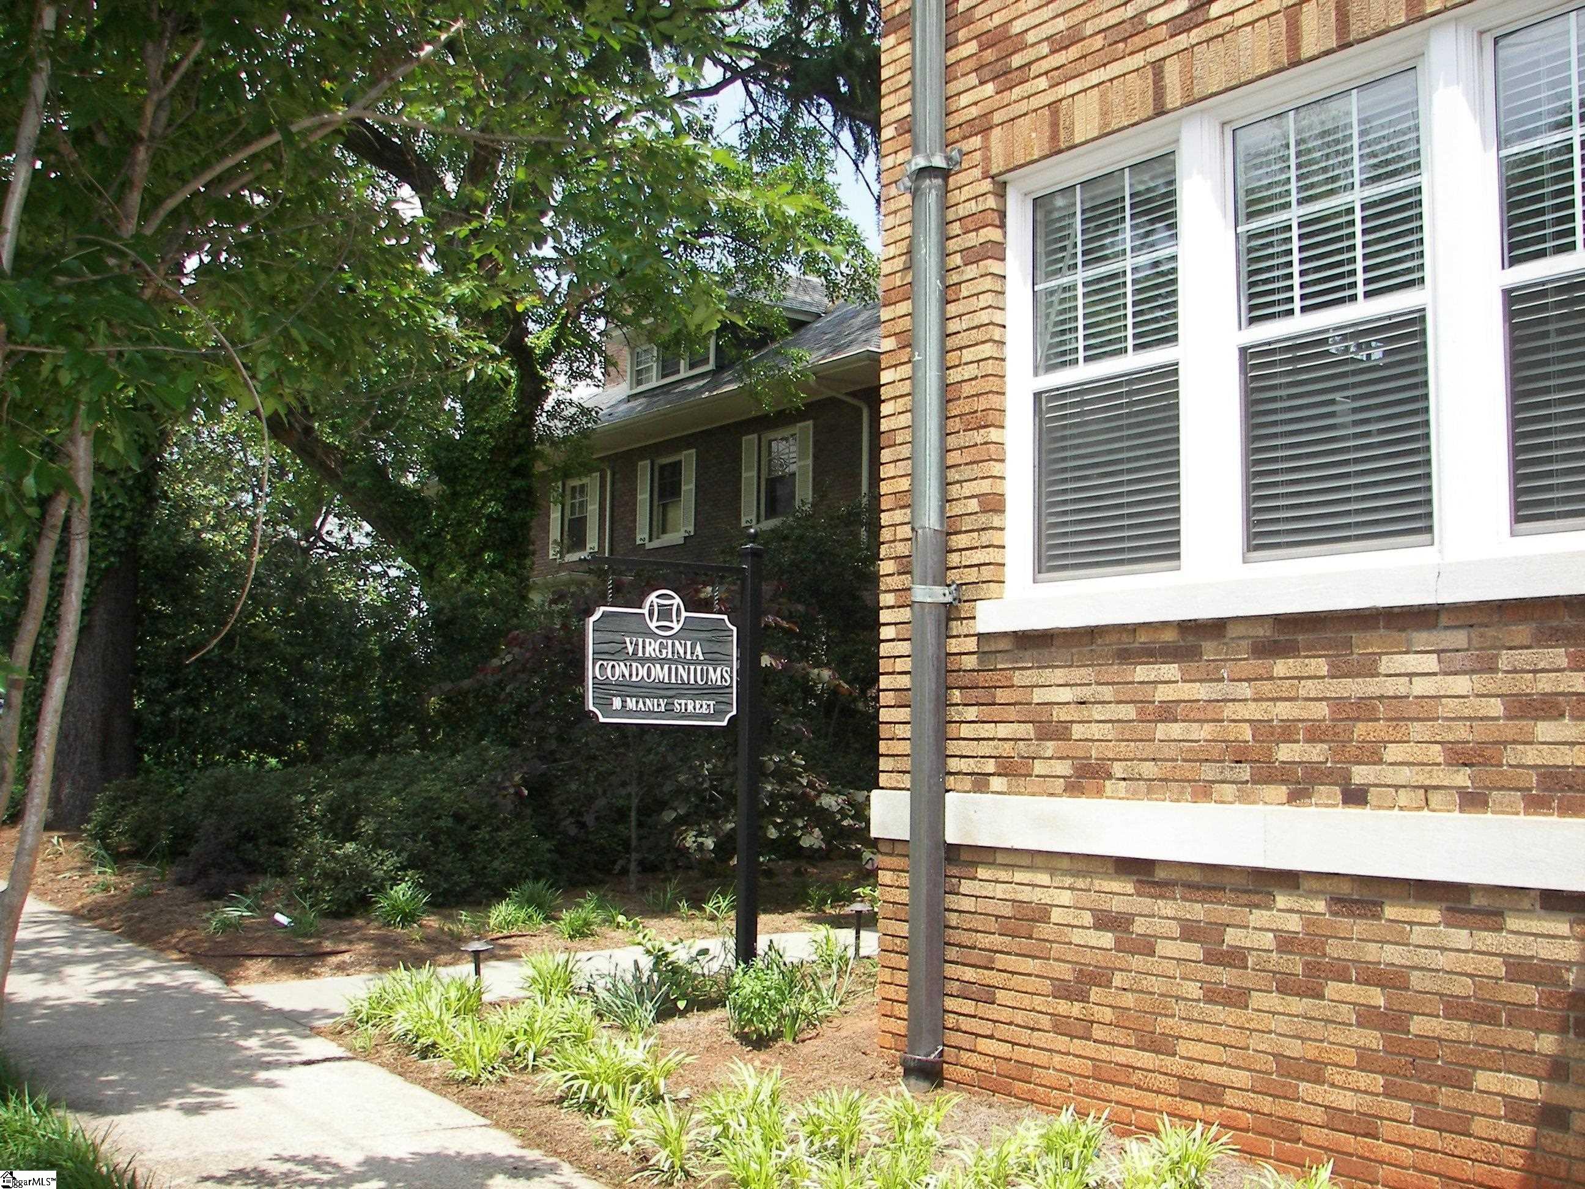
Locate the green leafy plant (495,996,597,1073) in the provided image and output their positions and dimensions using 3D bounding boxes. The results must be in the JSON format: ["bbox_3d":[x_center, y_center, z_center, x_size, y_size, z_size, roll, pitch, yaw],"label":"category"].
[{"bbox_3d":[-1.048,1.866,7.053,0.423,0.299,0.402,1,-5,-8],"label":"green leafy plant"}]

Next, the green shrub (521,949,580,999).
[{"bbox_3d":[-1.258,1.996,8.606,0.316,0.271,0.316,1,-5,-8],"label":"green shrub"}]

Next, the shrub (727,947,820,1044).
[{"bbox_3d":[-0.095,1.838,7.609,0.428,0.416,0.406,0,-5,-1],"label":"shrub"}]

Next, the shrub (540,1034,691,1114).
[{"bbox_3d":[-0.680,1.840,6.381,0.584,0.276,0.438,1,-5,-6],"label":"shrub"}]

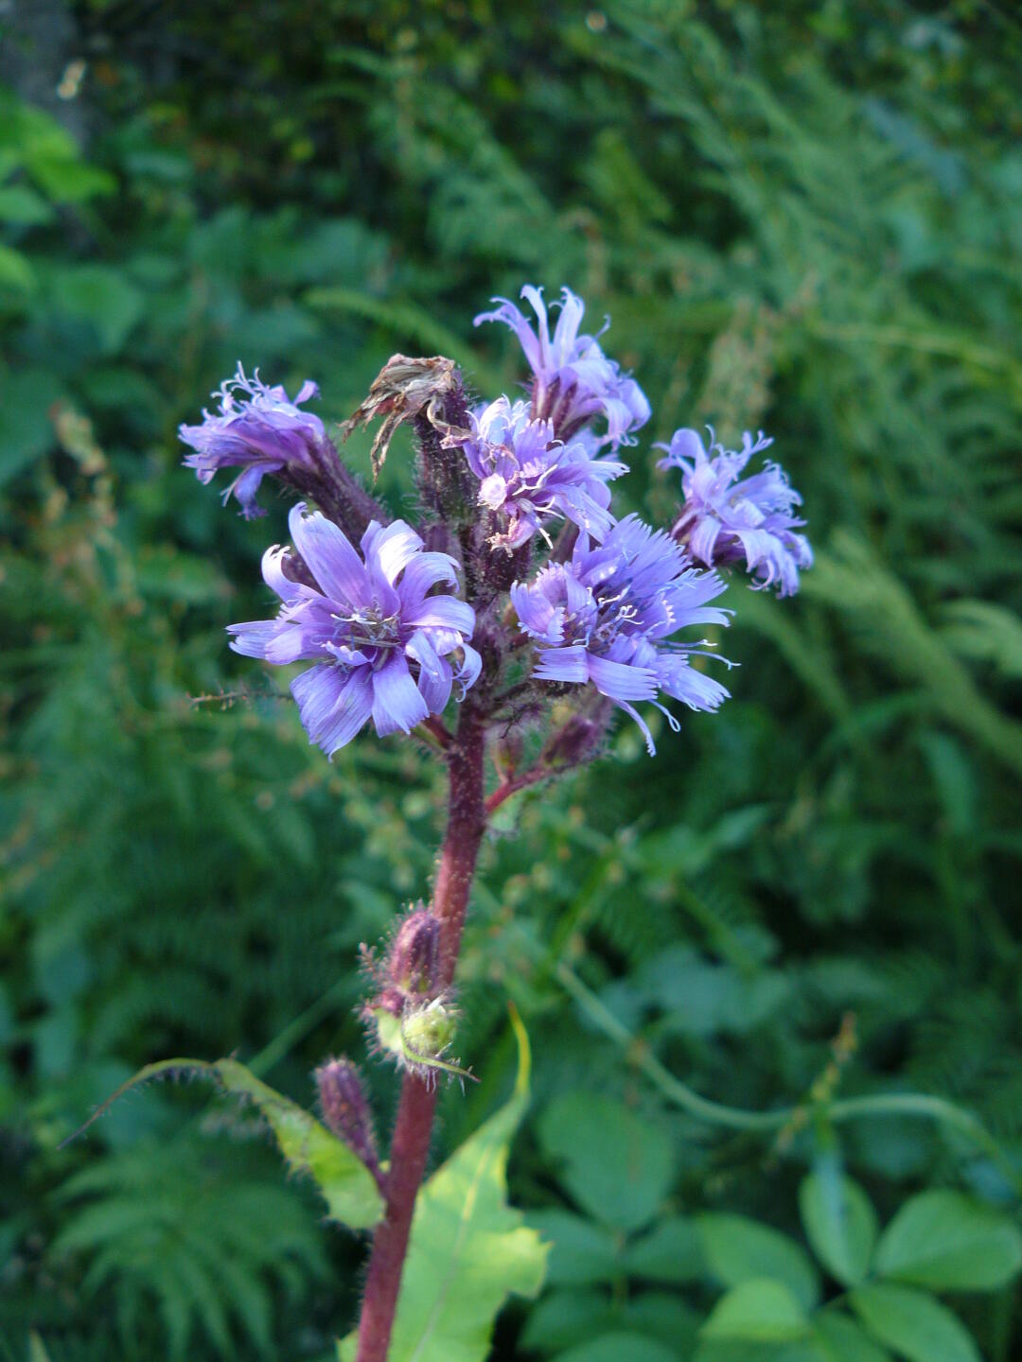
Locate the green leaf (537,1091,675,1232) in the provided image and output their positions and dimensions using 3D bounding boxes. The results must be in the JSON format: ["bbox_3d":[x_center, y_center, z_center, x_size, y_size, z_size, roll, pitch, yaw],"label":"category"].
[{"bbox_3d":[0.037,0.186,0.550,0.053,0.012,0.068,-3,35,-4],"label":"green leaf"}]

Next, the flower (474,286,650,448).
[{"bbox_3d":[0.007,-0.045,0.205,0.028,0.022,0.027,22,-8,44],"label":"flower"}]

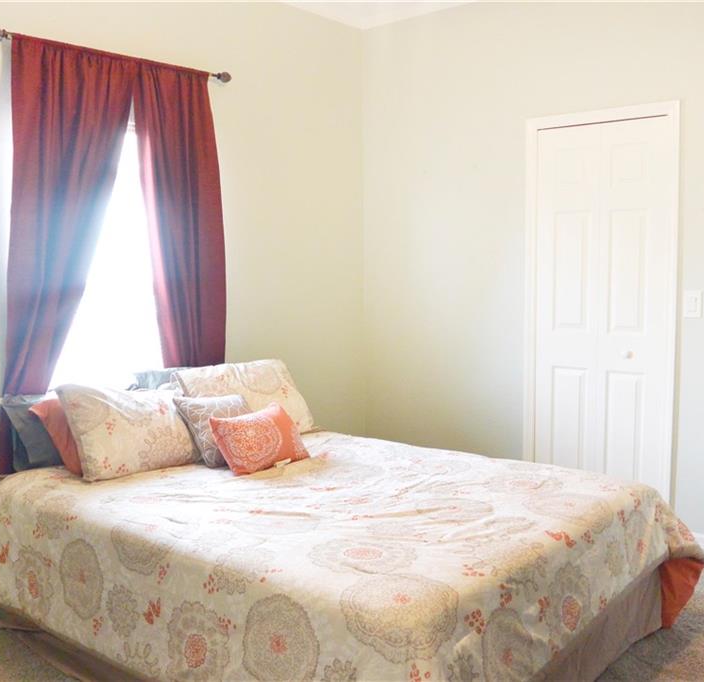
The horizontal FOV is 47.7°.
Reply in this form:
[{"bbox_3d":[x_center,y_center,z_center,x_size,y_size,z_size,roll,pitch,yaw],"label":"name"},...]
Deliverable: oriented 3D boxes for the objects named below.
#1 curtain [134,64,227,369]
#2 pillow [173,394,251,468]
[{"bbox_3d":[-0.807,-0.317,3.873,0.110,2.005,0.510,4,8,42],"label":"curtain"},{"bbox_3d":[-0.553,0.360,3.461,0.400,0.400,0.150,-2,-40,-51],"label":"pillow"}]

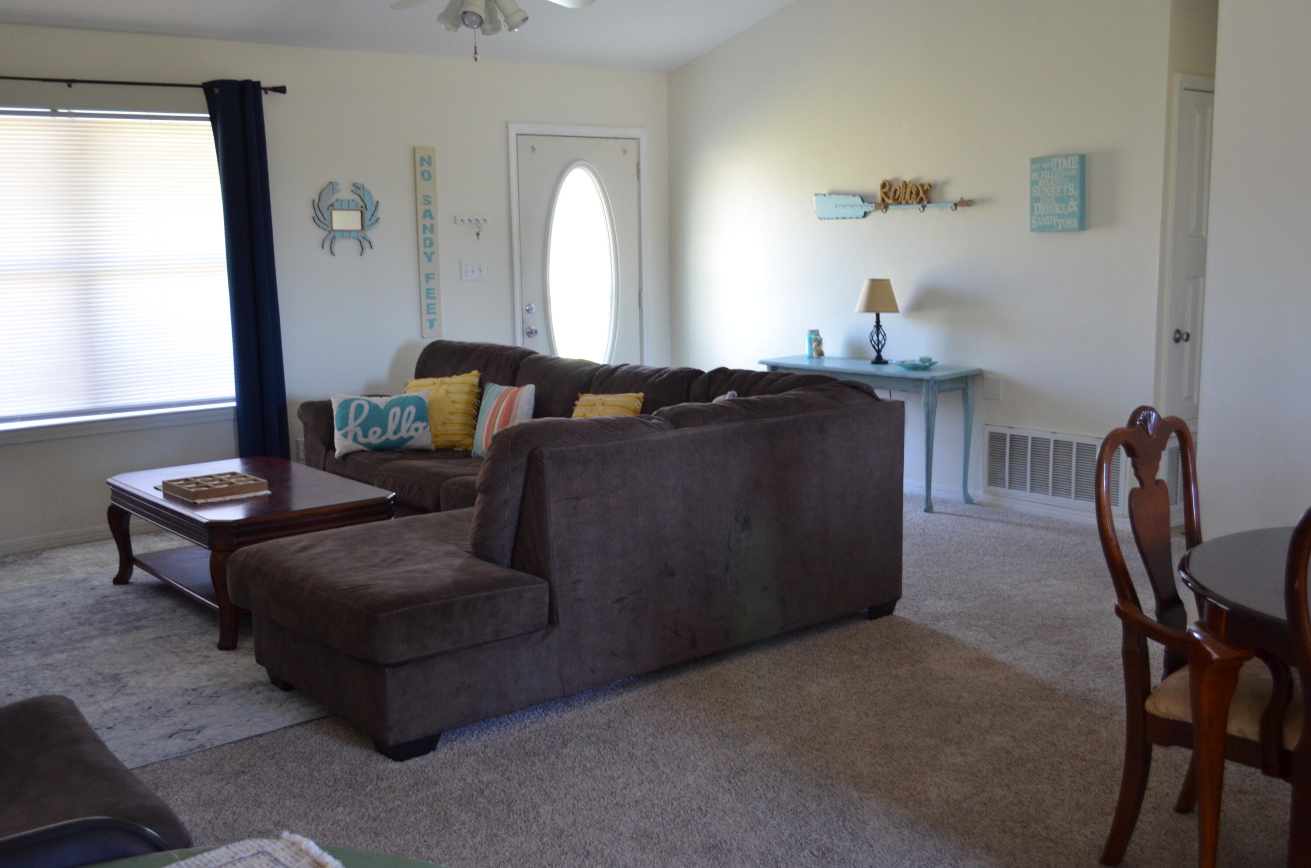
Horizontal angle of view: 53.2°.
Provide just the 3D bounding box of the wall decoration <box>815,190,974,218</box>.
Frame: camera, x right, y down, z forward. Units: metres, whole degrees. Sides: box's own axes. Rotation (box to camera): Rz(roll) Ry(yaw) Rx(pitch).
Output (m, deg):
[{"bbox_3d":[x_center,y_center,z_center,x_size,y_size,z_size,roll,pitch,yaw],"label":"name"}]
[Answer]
[{"bbox_3d":[1.257,-1.233,7.050,0.050,0.142,1.110,-8,12,-39],"label":"wall decoration"}]

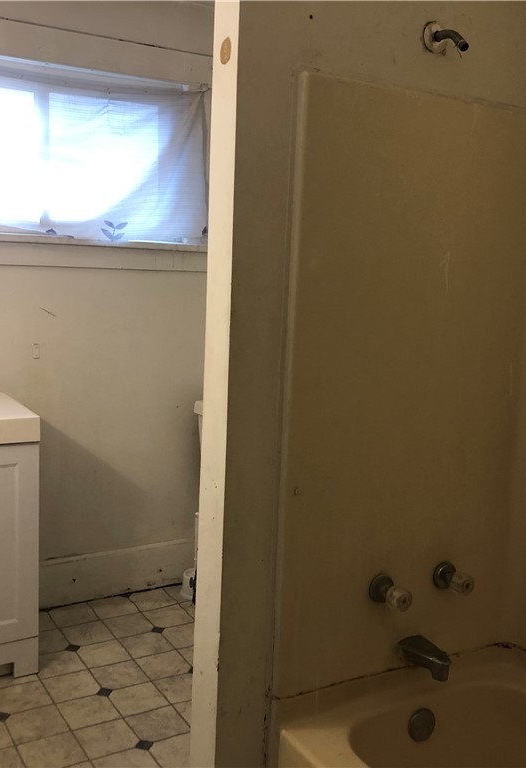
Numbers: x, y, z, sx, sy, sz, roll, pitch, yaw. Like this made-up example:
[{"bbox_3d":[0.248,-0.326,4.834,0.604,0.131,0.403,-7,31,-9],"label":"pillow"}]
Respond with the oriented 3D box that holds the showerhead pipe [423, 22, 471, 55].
[{"bbox_3d":[0.426,-0.786,1.871,0.071,0.084,0.119,-3,10,-30],"label":"showerhead pipe"}]

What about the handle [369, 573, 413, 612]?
[{"bbox_3d":[0.322,0.521,2.052,0.075,0.074,0.089,-3,10,-30],"label":"handle"}]

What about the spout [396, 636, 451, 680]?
[{"bbox_3d":[0.412,0.703,2.105,0.066,0.067,0.141,-3,10,-30],"label":"spout"}]

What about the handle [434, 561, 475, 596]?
[{"bbox_3d":[0.503,0.514,2.158,0.074,0.074,0.087,-3,10,-30],"label":"handle"}]

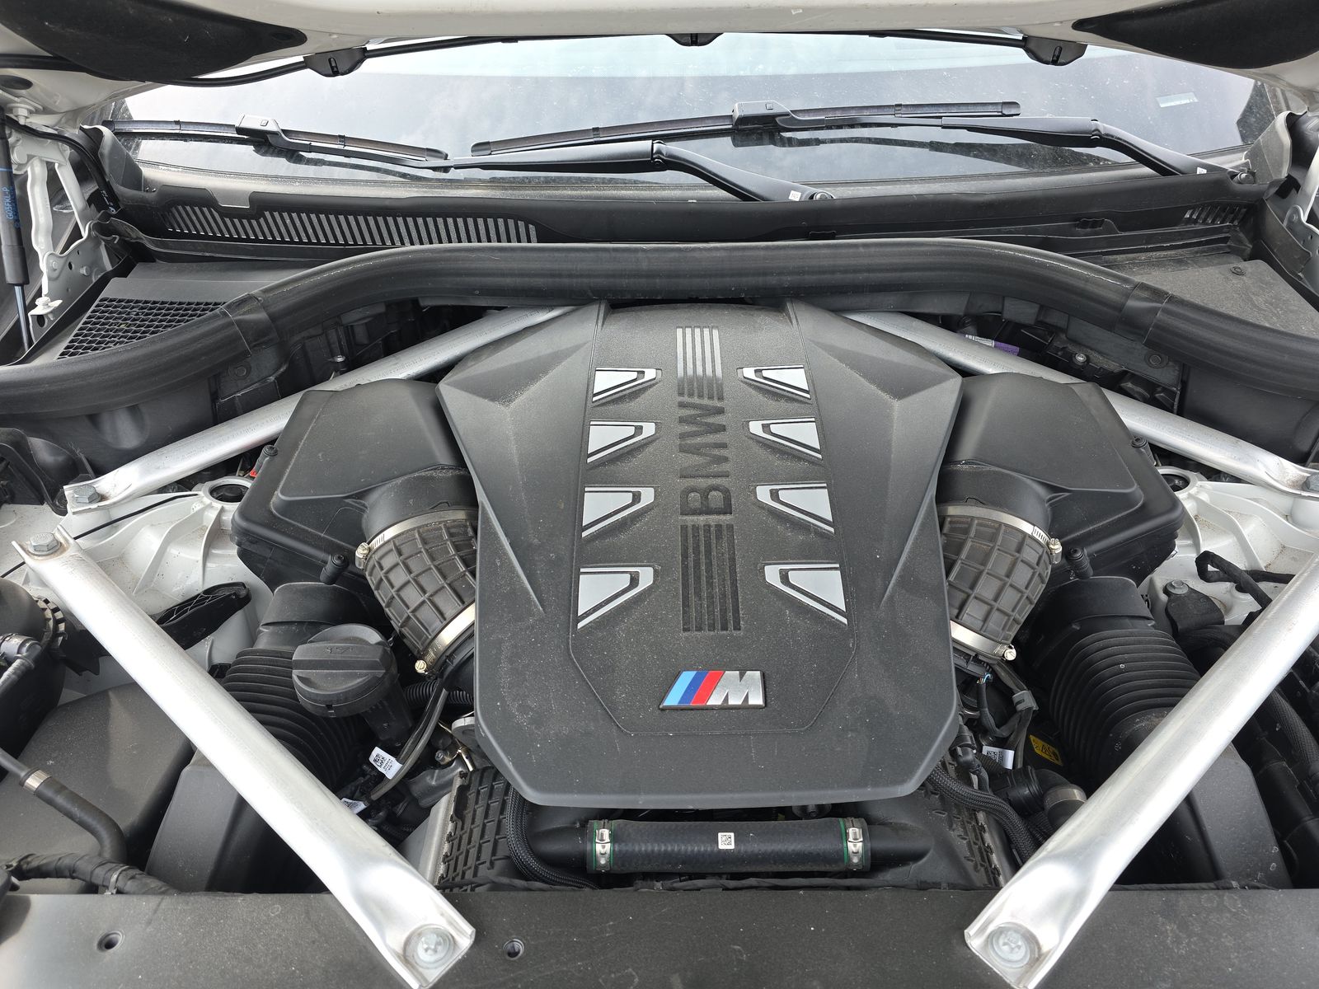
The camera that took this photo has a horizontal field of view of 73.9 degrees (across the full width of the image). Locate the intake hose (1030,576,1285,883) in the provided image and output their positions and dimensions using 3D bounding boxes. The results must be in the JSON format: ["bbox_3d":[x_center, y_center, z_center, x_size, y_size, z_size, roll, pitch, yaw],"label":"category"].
[{"bbox_3d":[0.400,0.218,0.750,0.165,0.180,0.260,0,39,0],"label":"intake hose"}]

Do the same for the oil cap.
[{"bbox_3d":[-0.242,0.146,0.690,0.077,0.090,0.077,-9,38,7],"label":"oil cap"}]

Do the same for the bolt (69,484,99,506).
[{"bbox_3d":[-0.517,0.001,0.790,0.025,0.013,0.025,0,33,0],"label":"bolt"}]

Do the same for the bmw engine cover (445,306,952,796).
[{"bbox_3d":[0.042,0.013,0.789,0.515,0.110,0.520,0,46,0],"label":"bmw engine cover"}]

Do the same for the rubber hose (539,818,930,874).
[{"bbox_3d":[0.052,0.257,0.640,0.287,0.039,0.039,0,33,0],"label":"rubber hose"}]

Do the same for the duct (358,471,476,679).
[{"bbox_3d":[-0.203,0.070,0.775,0.110,0.110,0.165,-20,62,-27],"label":"duct"}]

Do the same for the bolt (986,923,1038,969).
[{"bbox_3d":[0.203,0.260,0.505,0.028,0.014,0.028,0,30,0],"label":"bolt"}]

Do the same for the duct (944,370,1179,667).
[{"bbox_3d":[0.367,0.030,0.860,0.245,0.200,0.280,0,39,0],"label":"duct"}]

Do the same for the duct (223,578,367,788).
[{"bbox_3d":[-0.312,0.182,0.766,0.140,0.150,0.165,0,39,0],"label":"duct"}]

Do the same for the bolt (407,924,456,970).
[{"bbox_3d":[-0.152,0.299,0.580,0.031,0.012,0.031,0,35,0],"label":"bolt"}]

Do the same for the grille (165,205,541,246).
[{"bbox_3d":[-0.356,-0.307,1.005,0.445,0.042,0.030,5,3,8],"label":"grille"}]

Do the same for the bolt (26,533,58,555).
[{"bbox_3d":[-0.574,0.046,0.815,0.026,0.012,0.026,0,39,0],"label":"bolt"}]

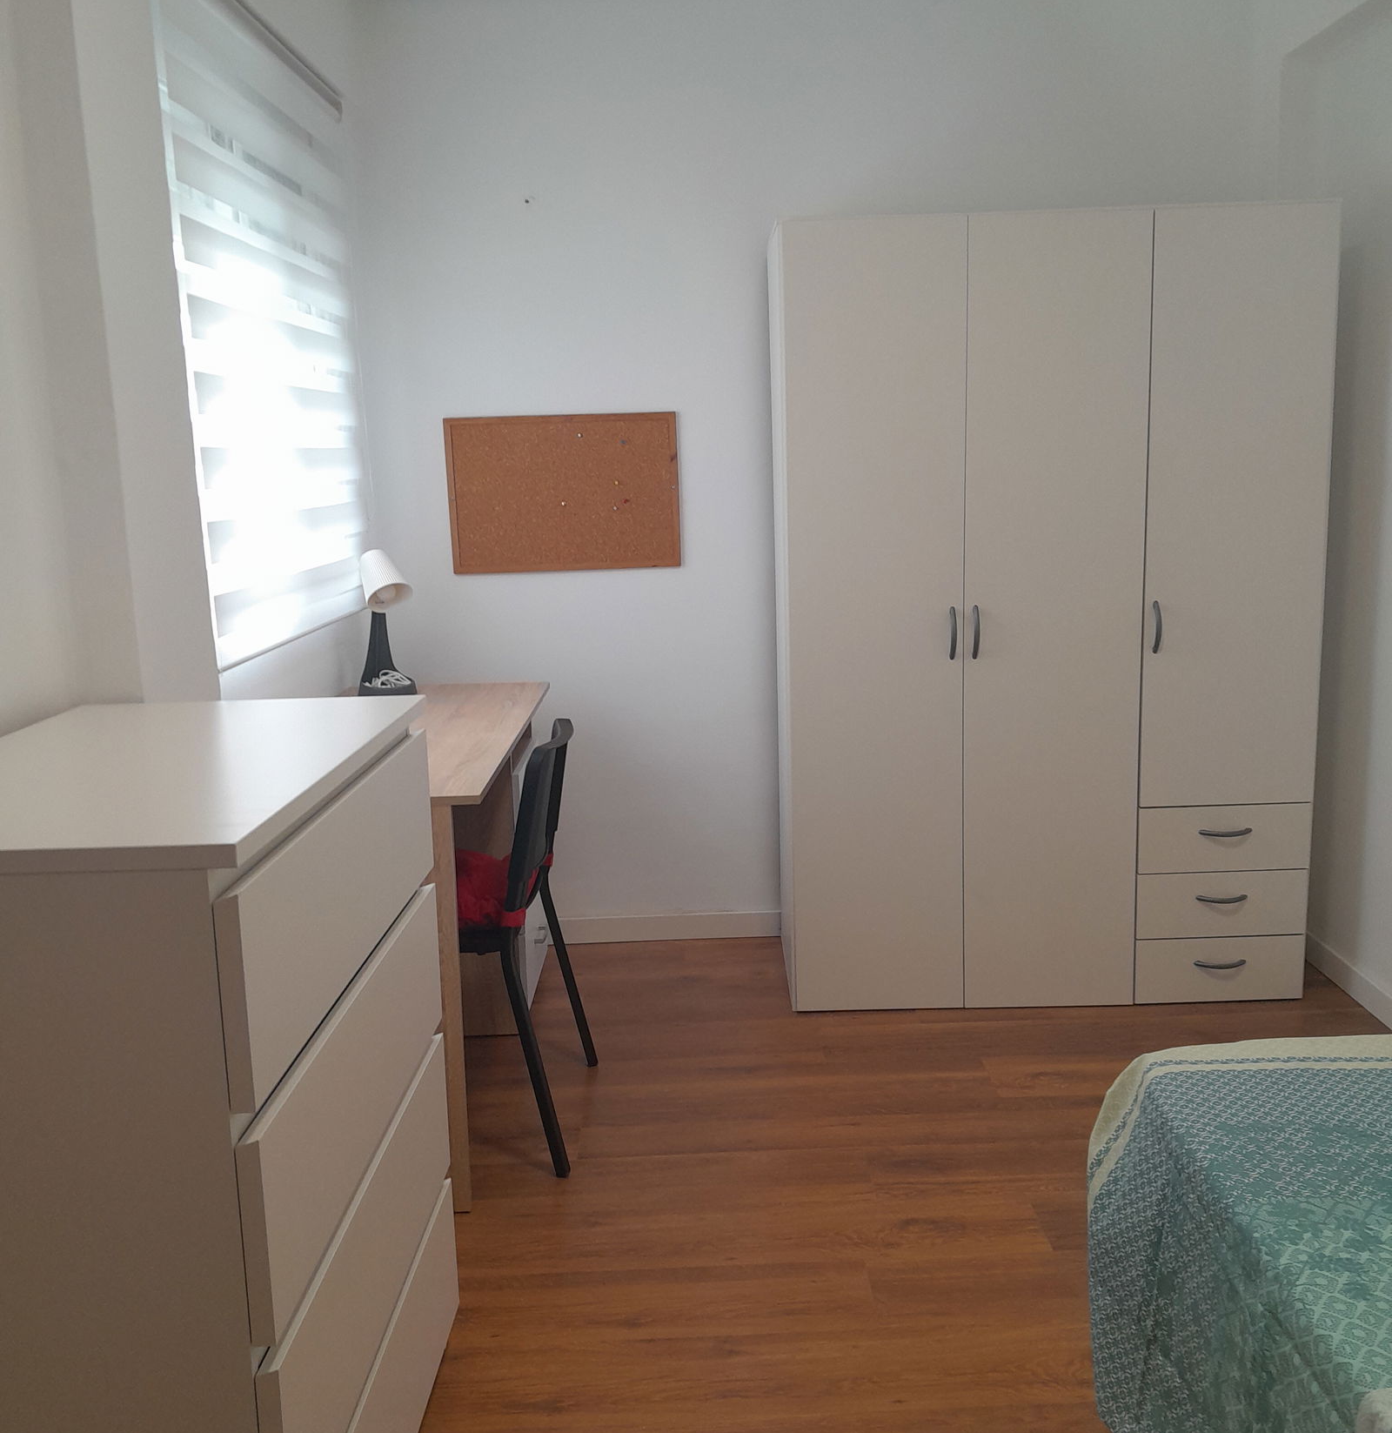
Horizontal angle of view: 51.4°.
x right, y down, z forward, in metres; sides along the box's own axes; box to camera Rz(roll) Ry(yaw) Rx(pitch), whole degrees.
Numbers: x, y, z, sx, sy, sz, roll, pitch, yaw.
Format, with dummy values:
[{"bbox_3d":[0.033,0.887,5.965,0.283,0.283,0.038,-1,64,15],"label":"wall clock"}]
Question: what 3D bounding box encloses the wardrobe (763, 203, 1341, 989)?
[{"bbox_3d":[0.817,-0.246,3.534,1.195,1.801,0.525,-1,10,2],"label":"wardrobe"}]

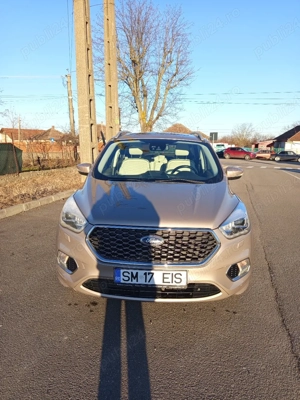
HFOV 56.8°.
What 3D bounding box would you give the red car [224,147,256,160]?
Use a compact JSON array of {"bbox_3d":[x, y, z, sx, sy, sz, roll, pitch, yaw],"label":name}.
[{"bbox_3d":[11.616,-5.904,35.513,4.150,1.480,1.780,6,12,29],"label":"red car"}]

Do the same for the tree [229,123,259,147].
[{"bbox_3d":[19.477,-12.424,56.673,5.800,6.600,5.400,0,11,0],"label":"tree"}]

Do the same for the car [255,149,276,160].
[{"bbox_3d":[15.207,-6.148,36.991,4.100,1.440,1.720,6,12,27],"label":"car"}]

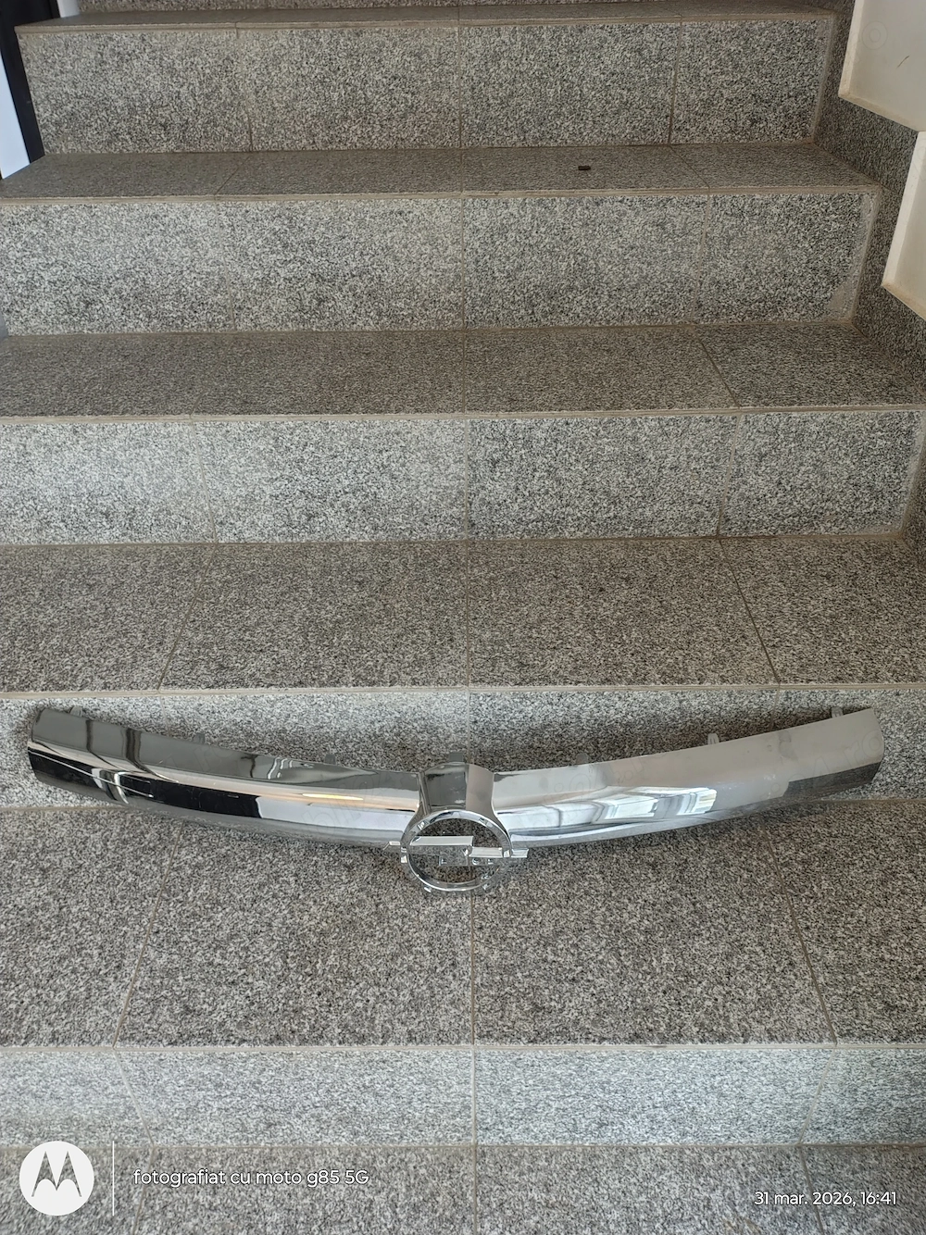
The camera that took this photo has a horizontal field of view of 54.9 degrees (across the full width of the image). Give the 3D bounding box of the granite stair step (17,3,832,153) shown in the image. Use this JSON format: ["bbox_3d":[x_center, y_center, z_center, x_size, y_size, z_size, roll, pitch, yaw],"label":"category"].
[{"bbox_3d":[-0.061,-0.931,1.530,1.255,0.178,0.298,-1,39,0],"label":"granite stair step"}]

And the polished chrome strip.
[{"bbox_3d":[-0.007,0.202,0.973,0.954,0.161,0.127,-1,39,0],"label":"polished chrome strip"}]

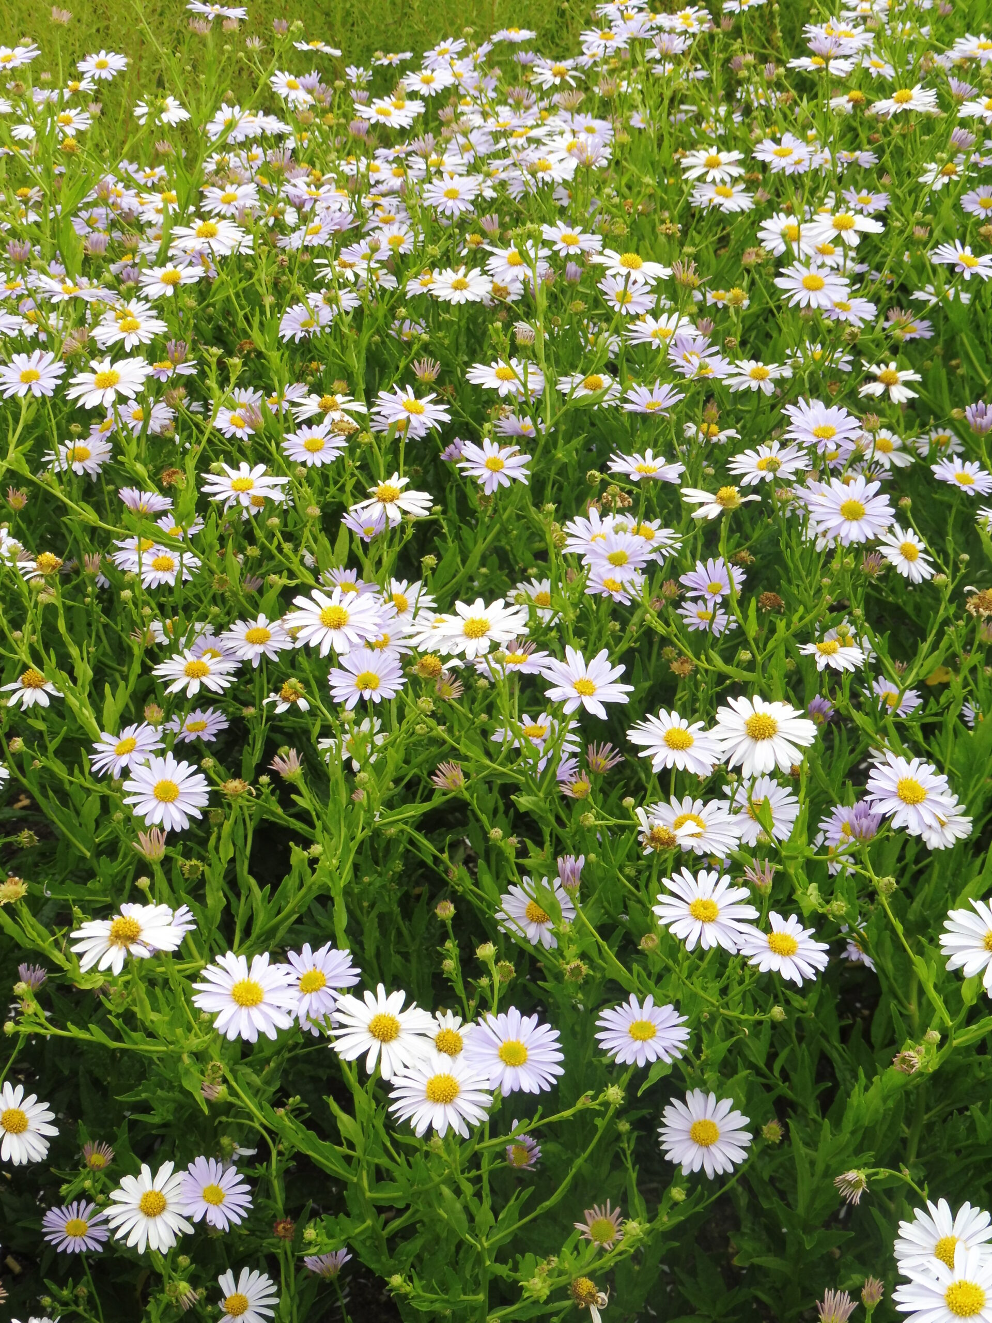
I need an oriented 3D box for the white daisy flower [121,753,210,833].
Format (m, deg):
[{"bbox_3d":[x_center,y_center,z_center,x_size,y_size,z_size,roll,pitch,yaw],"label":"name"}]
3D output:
[{"bbox_3d":[-0.152,0.060,0.895,0.041,0.013,0.041,0,58,-10],"label":"white daisy flower"}]

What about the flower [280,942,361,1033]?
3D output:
[{"bbox_3d":[-0.075,0.135,0.825,0.036,0.011,0.036,-8,51,10],"label":"flower"}]

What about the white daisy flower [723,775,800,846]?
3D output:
[{"bbox_3d":[0.117,0.066,0.860,0.036,0.010,0.036,0,54,8],"label":"white daisy flower"}]

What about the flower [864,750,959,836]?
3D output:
[{"bbox_3d":[0.172,0.055,0.810,0.039,0.011,0.039,5,53,-7],"label":"flower"}]

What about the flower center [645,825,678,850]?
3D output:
[{"bbox_3d":[0.069,0.073,0.810,0.013,0.008,0.013,-6,34,4],"label":"flower center"}]

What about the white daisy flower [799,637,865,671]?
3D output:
[{"bbox_3d":[0.160,-0.003,0.930,0.033,0.012,0.033,3,31,10],"label":"white daisy flower"}]

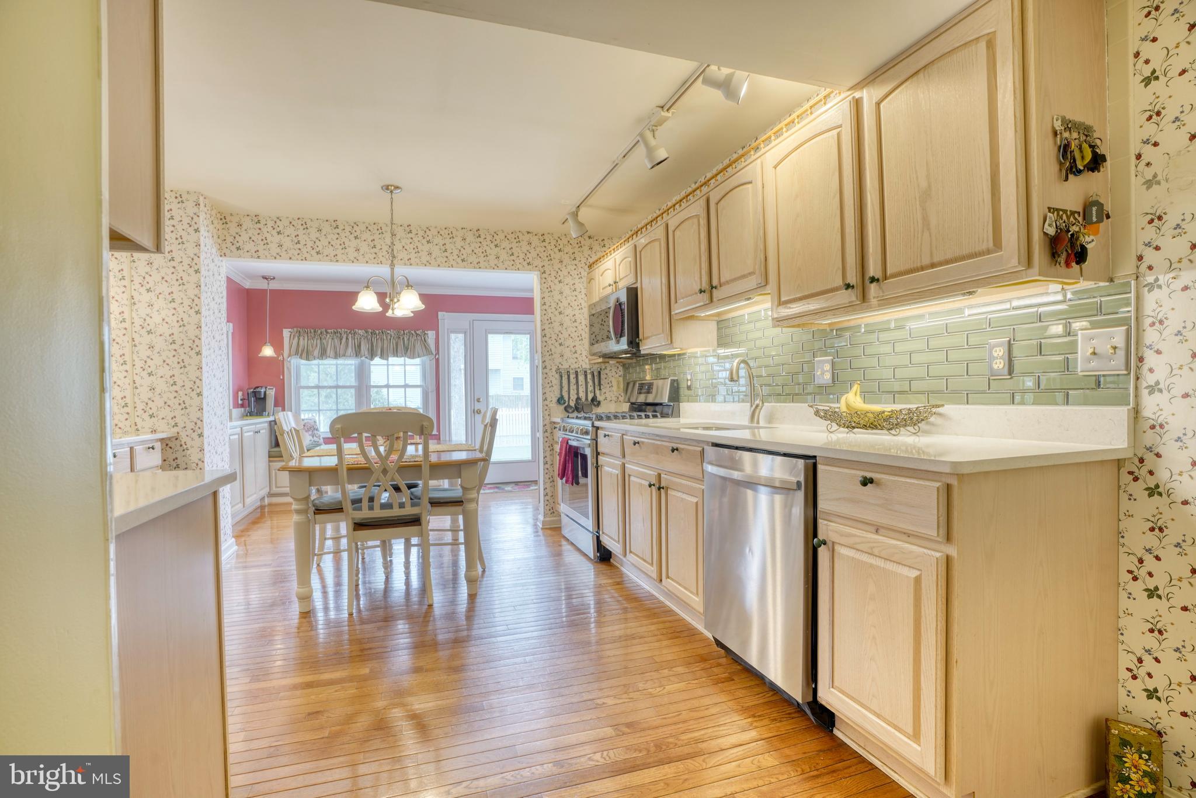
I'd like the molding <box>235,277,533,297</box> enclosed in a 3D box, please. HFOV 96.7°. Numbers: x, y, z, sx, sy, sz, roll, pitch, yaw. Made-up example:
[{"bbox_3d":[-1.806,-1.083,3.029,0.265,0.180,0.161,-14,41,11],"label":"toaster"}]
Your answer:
[{"bbox_3d":[-2.288,-1.323,6.354,3.350,0.130,0.110,-1,0,-17],"label":"molding"}]

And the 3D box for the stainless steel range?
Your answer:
[{"bbox_3d":[0.145,0.462,3.913,0.733,1.188,0.752,-1,0,-19],"label":"stainless steel range"}]

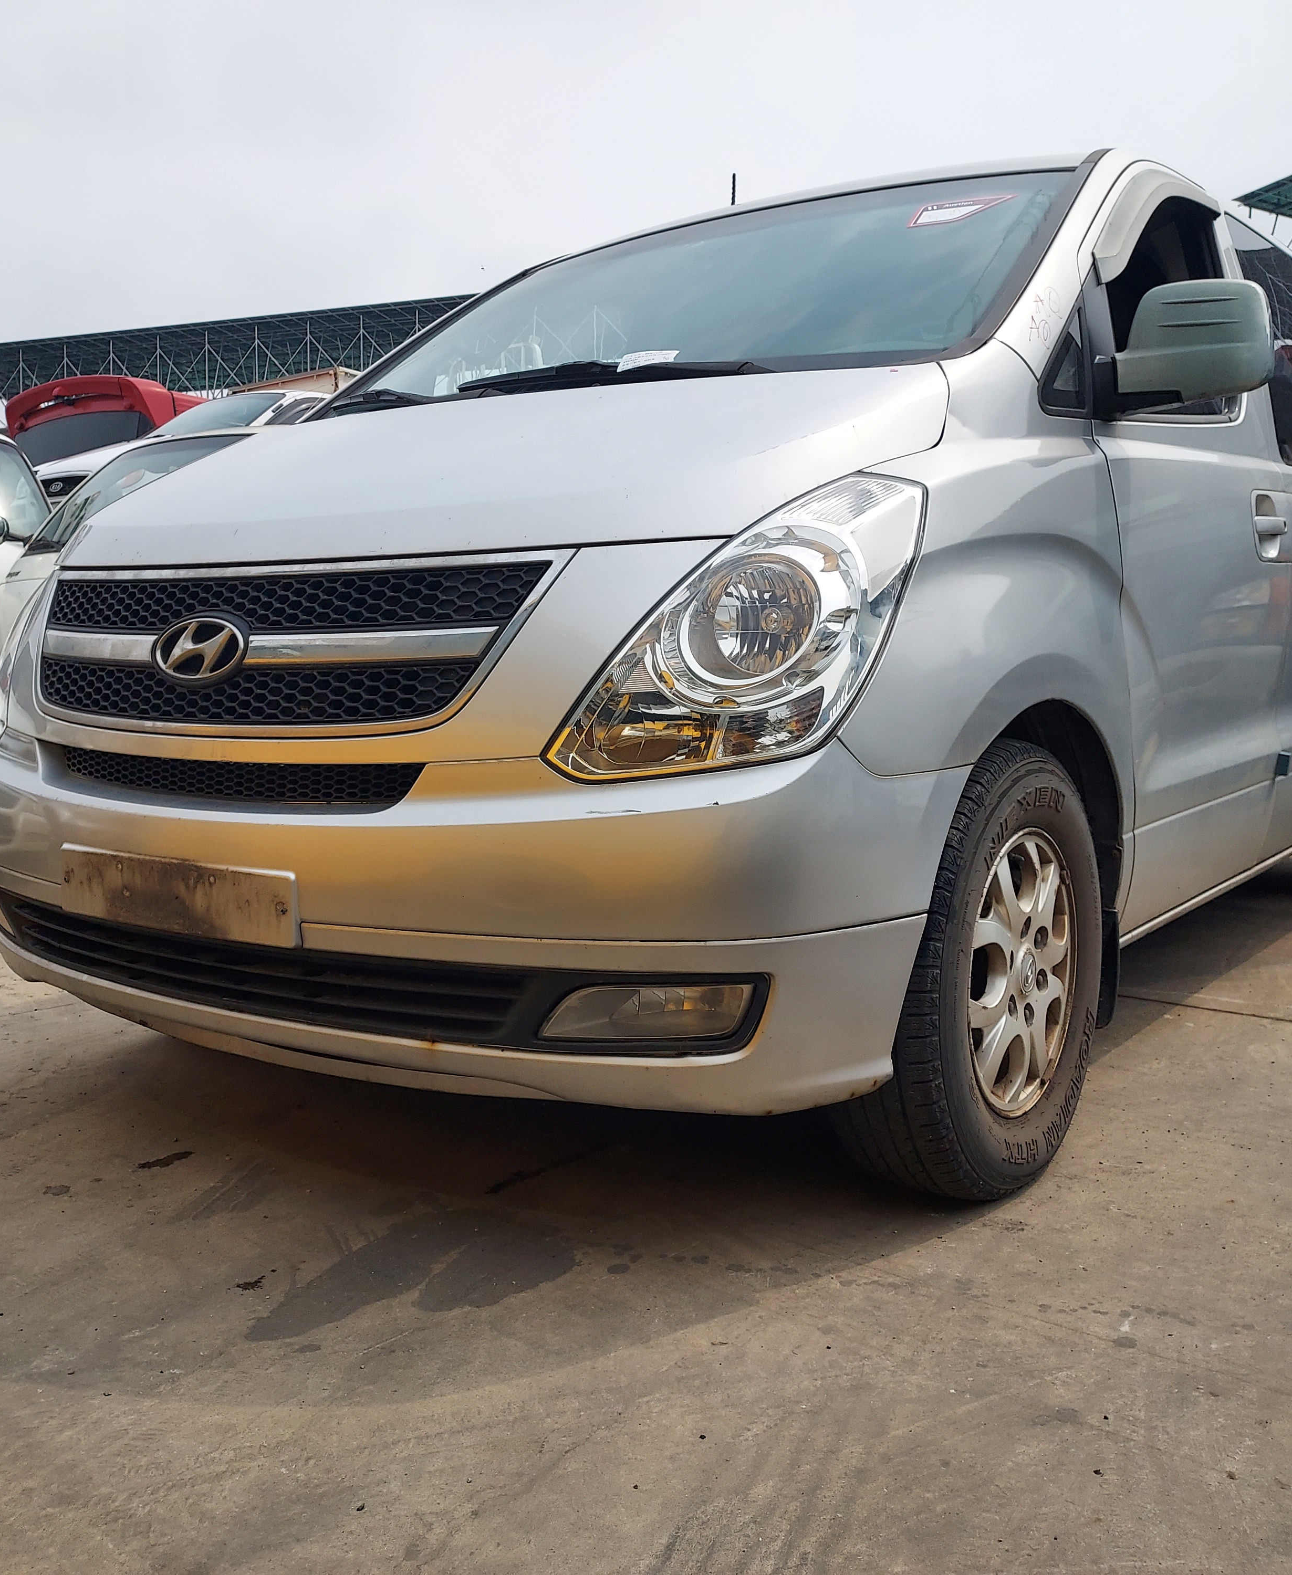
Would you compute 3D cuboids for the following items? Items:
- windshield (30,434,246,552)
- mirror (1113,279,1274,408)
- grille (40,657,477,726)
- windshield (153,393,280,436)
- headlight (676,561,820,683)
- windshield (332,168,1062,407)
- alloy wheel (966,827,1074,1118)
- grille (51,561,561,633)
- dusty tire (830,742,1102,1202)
[{"bbox_3d":[-1.934,-1.212,5.881,1.450,0.150,0.836,4,51,37],"label":"windshield"},{"bbox_3d":[0.886,-0.709,2.352,0.250,0.200,0.160,4,7,37],"label":"mirror"},{"bbox_3d":[-0.640,-0.147,2.143,1.010,0.100,0.110,4,-3,37],"label":"grille"},{"bbox_3d":[-3.720,-3.183,12.599,1.450,0.102,0.819,4,43,40],"label":"windshield"},{"bbox_3d":[0.140,-0.225,1.964,0.165,0.165,0.120,4,7,37],"label":"headlight"},{"bbox_3d":[0.027,-0.970,2.953,1.580,0.160,0.990,4,41,37],"label":"windshield"},{"bbox_3d":[0.535,0.284,2.306,0.170,0.445,0.445,4,7,34],"label":"alloy wheel"},{"bbox_3d":[-0.614,-0.276,2.166,1.130,0.115,0.130,4,-8,37],"label":"grille"},{"bbox_3d":[0.518,0.283,2.318,0.225,0.700,0.700,4,7,34],"label":"dusty tire"}]

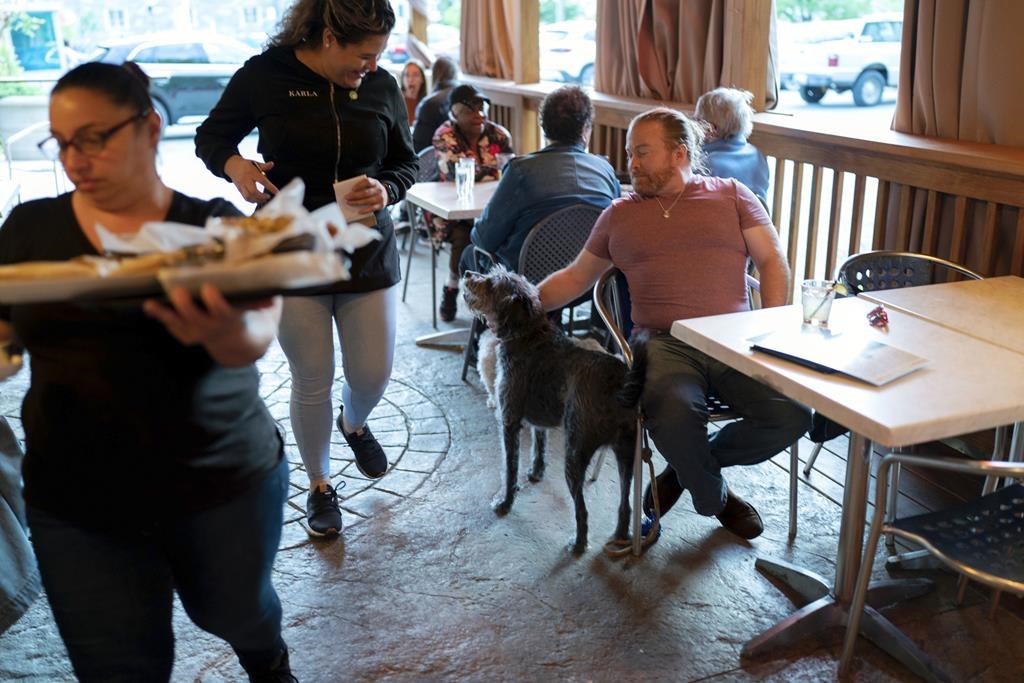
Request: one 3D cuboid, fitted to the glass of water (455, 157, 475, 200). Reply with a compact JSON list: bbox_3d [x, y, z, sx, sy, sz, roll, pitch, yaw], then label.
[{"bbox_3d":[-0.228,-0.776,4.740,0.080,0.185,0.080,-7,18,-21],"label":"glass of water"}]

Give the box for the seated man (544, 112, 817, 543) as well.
[{"bbox_3d":[0.499,-0.048,3.140,0.800,1.310,0.760,0,17,3],"label":"seated man"}]

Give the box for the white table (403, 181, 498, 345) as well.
[{"bbox_3d":[-0.147,-0.375,5.028,0.660,0.750,0.880,-7,18,-21],"label":"white table"}]

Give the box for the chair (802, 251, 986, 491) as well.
[{"bbox_3d":[1.377,0.146,3.330,0.560,0.800,0.580,-6,18,-16],"label":"chair"}]

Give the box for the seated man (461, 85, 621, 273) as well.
[{"bbox_3d":[0.113,-0.464,4.444,0.580,1.340,0.850,-8,19,-21],"label":"seated man"}]

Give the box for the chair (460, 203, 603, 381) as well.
[{"bbox_3d":[0.128,-0.202,4.276,0.560,0.850,0.580,-9,19,-27],"label":"chair"}]

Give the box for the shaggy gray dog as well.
[{"bbox_3d":[0.128,0.182,3.241,0.290,0.820,0.820,-14,21,-35],"label":"shaggy gray dog"}]

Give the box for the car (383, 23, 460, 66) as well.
[{"bbox_3d":[-1.408,-8.236,28.554,4.500,1.650,1.830,-11,20,-29],"label":"car"}]

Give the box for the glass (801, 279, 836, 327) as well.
[{"bbox_3d":[0.797,-0.099,2.604,0.086,0.110,0.086,-1,17,0],"label":"glass"}]

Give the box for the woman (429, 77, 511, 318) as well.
[{"bbox_3d":[-0.210,-0.793,5.530,0.500,1.260,0.720,-7,18,-21],"label":"woman"}]

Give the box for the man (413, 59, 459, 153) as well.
[{"bbox_3d":[-0.553,-1.475,7.655,0.580,1.380,0.850,-6,18,-17],"label":"man"}]

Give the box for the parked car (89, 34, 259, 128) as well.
[{"bbox_3d":[-5.020,-4.399,16.830,4.650,1.650,1.870,-11,20,-30],"label":"parked car"}]

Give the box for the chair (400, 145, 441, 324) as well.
[{"bbox_3d":[-0.277,-0.601,5.570,0.560,0.870,0.600,-7,18,-21],"label":"chair"}]

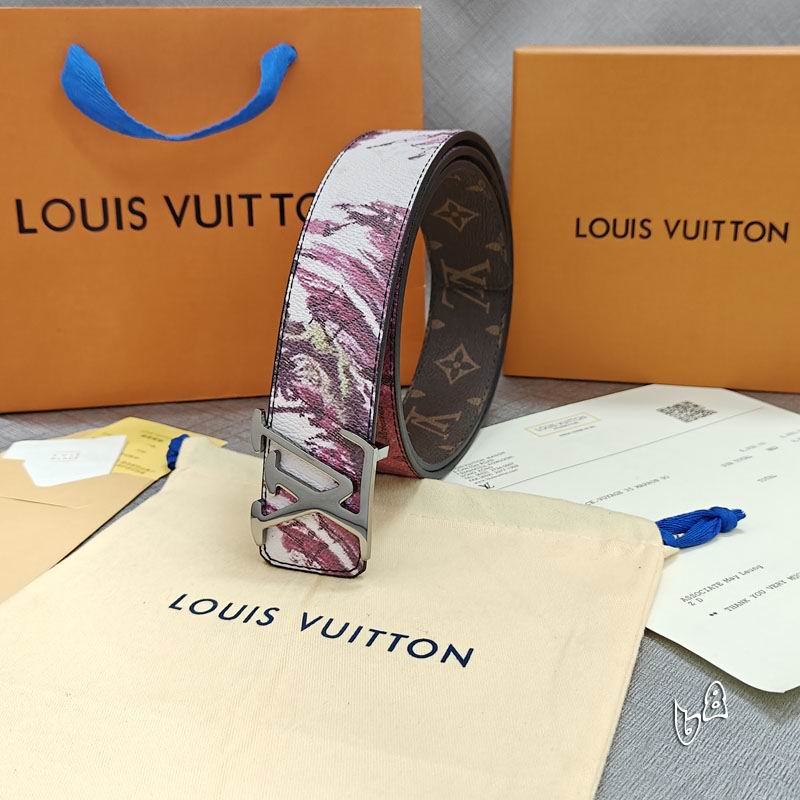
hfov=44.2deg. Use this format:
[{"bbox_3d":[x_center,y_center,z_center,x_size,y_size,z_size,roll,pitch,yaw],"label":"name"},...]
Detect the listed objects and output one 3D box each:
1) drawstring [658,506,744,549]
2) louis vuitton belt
[{"bbox_3d":[0.109,0.047,0.357,0.034,0.010,0.015,-5,20,-14],"label":"drawstring"},{"bbox_3d":[-0.001,-0.034,0.396,0.045,0.144,0.173,6,20,23],"label":"louis vuitton belt"}]

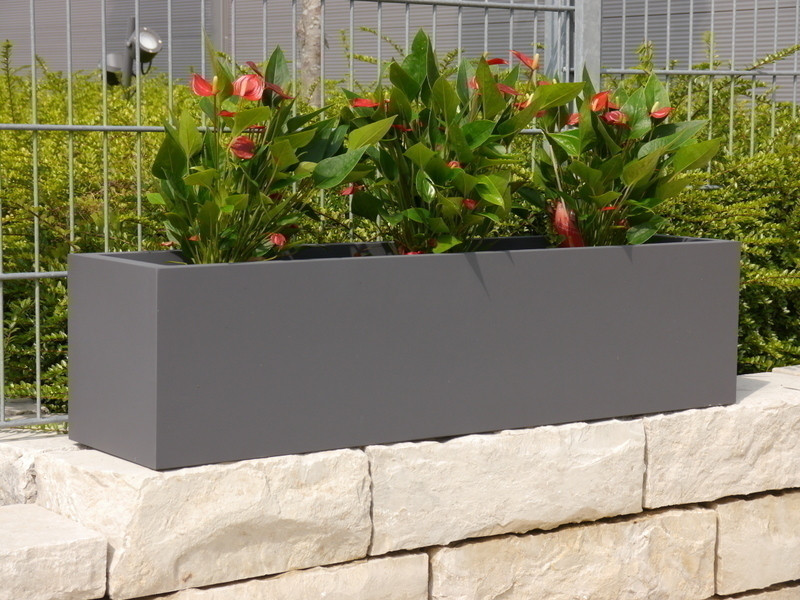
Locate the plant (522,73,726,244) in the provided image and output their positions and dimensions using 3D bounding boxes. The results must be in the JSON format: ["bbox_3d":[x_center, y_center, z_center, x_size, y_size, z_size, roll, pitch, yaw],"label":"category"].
[{"bbox_3d":[0.340,-0.202,2.953,0.280,0.287,0.260,1,6,0],"label":"plant"}]

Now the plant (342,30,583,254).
[{"bbox_3d":[0.089,-0.215,2.770,0.320,0.346,0.280,-4,7,-35],"label":"plant"}]

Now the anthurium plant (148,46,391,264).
[{"bbox_3d":[-0.176,-0.183,2.587,0.300,0.315,0.270,-4,7,-35],"label":"anthurium plant"}]

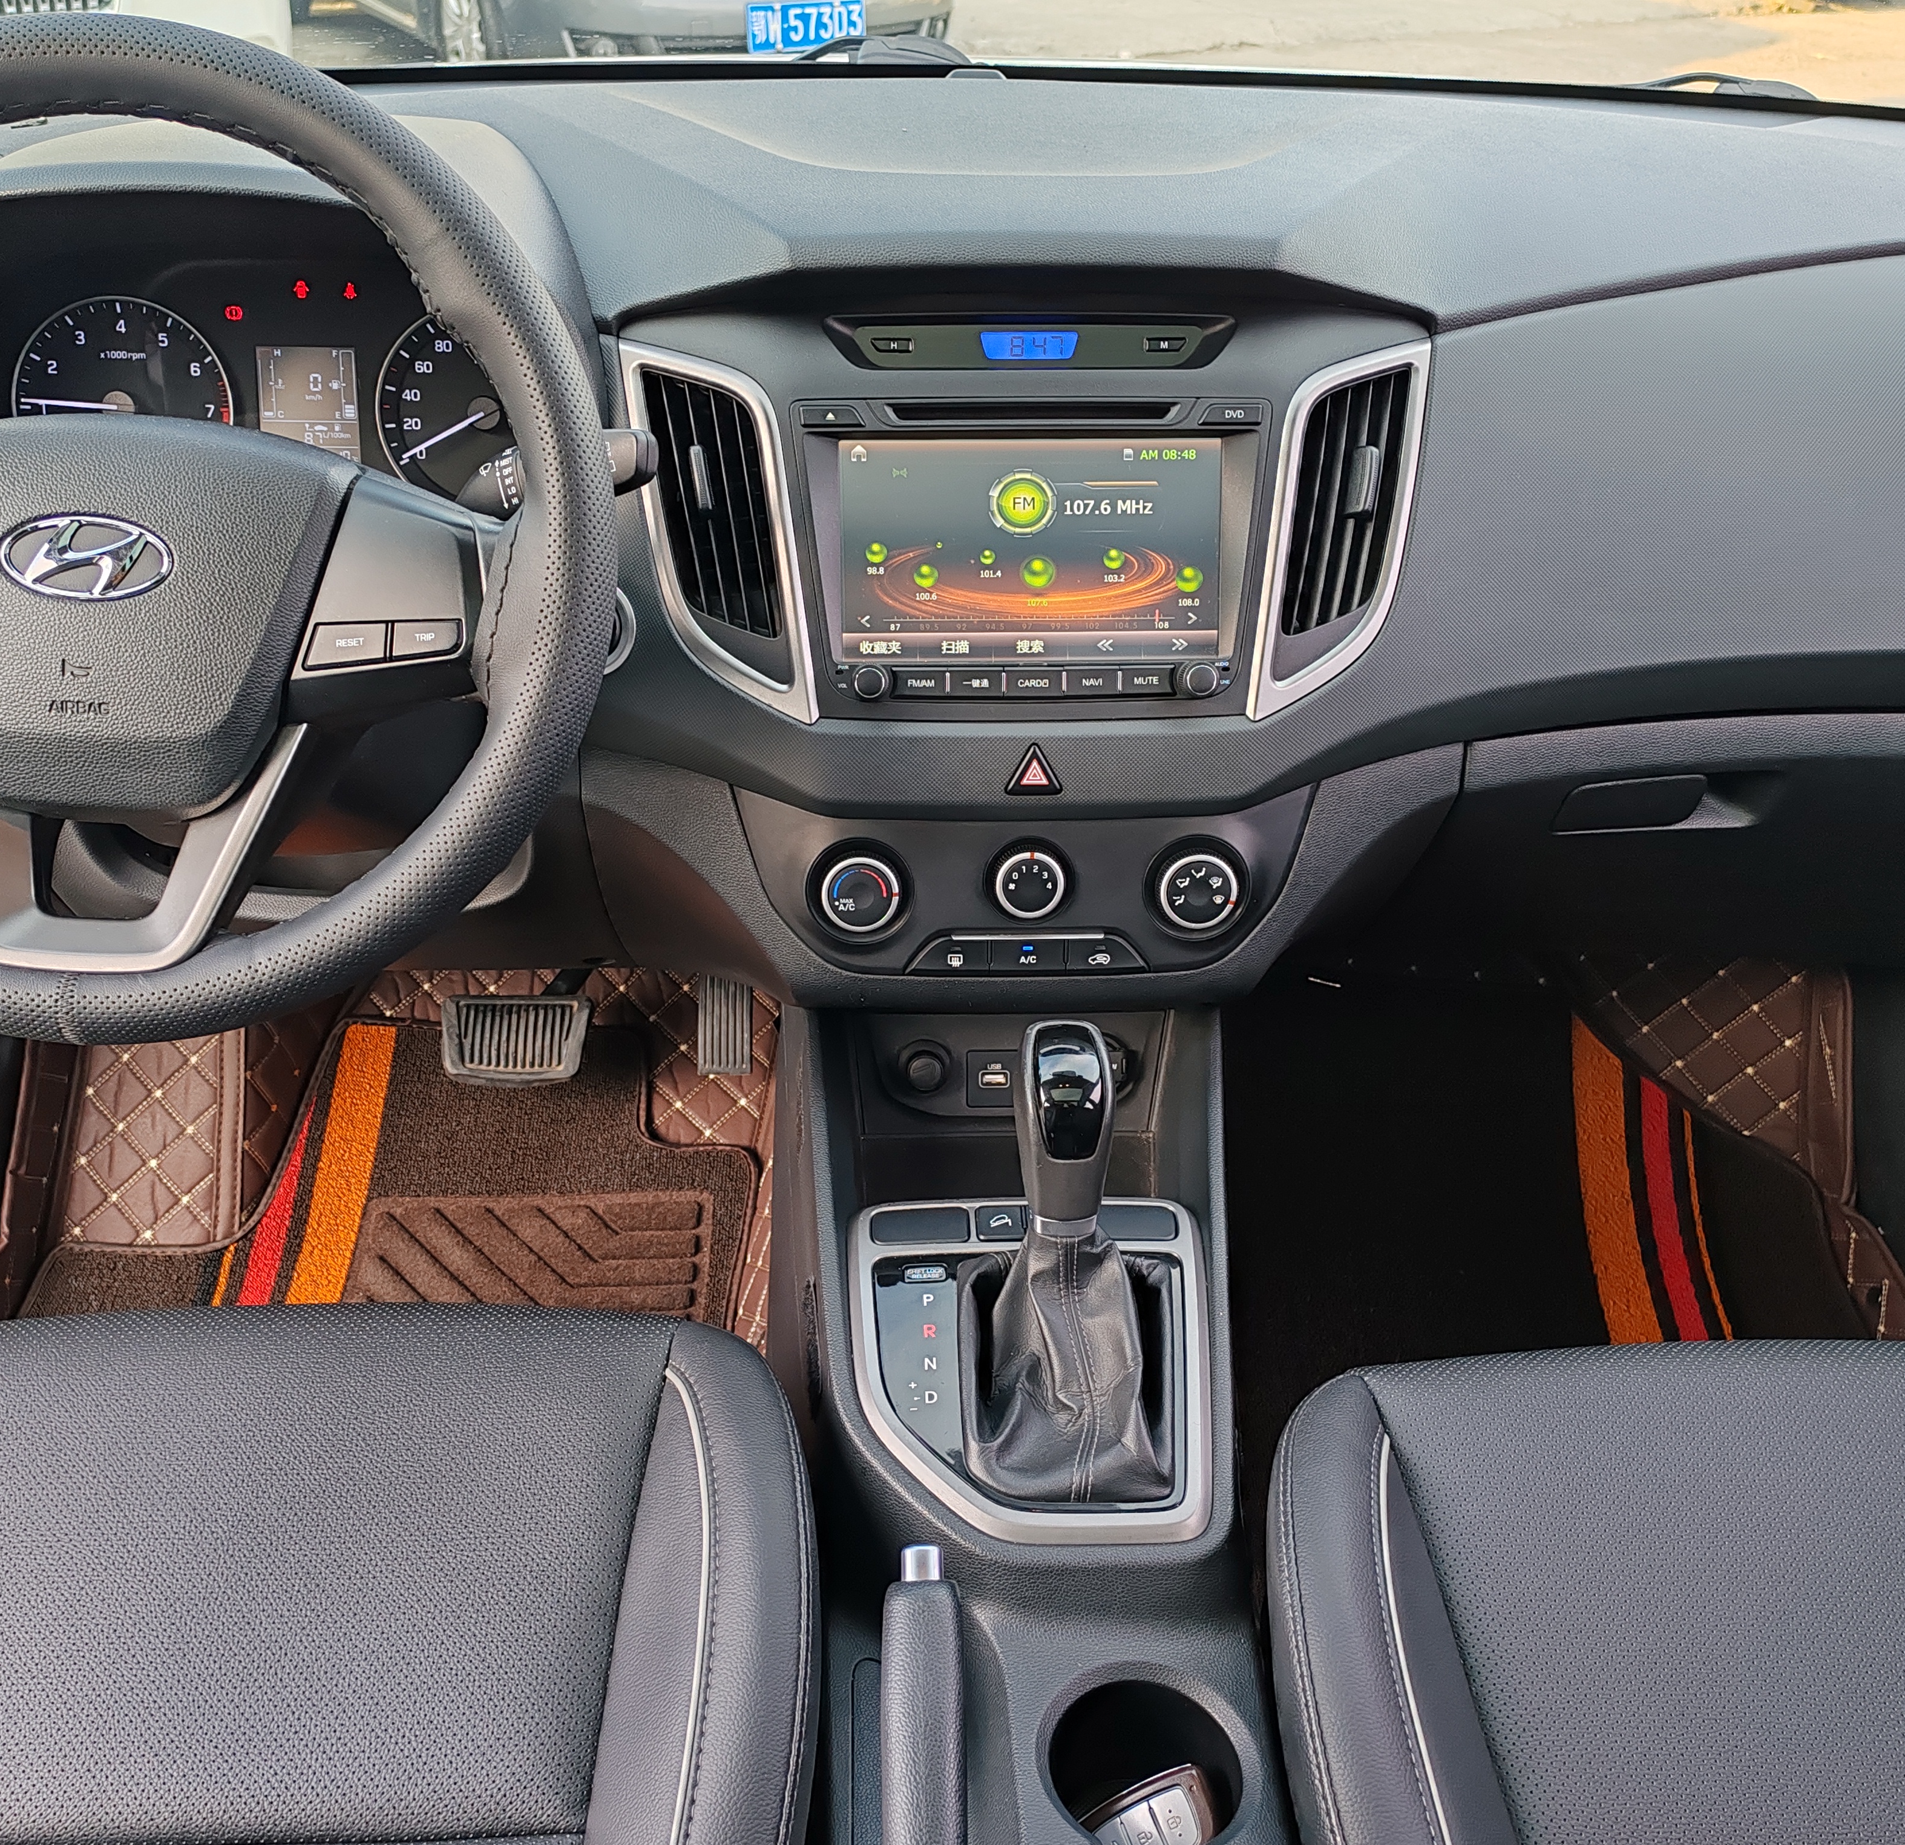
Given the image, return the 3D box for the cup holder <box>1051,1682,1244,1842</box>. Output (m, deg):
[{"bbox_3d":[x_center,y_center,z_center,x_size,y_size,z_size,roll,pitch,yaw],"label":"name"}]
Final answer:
[{"bbox_3d":[0.079,0.370,0.793,0.080,0.075,0.080,0,30,2],"label":"cup holder"}]

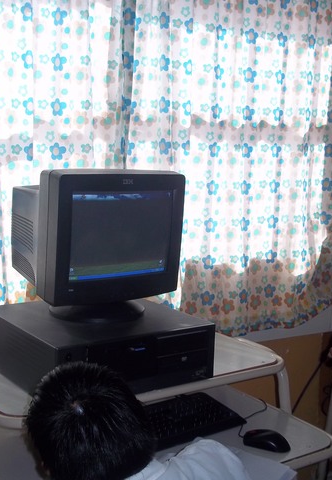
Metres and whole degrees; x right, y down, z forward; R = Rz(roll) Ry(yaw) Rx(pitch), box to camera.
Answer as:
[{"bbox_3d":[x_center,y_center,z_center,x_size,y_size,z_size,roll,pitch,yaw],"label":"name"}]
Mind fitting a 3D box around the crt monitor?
[{"bbox_3d":[-0.206,-0.001,1.723,0.360,0.352,0.345,-4,9,-39],"label":"crt monitor"}]

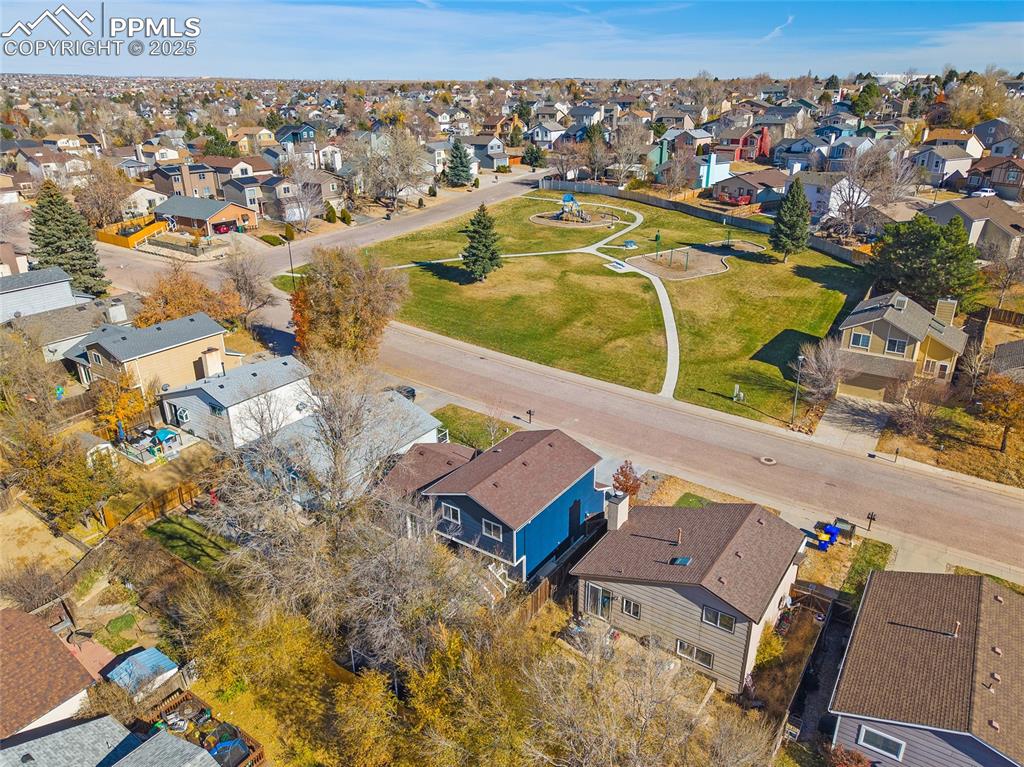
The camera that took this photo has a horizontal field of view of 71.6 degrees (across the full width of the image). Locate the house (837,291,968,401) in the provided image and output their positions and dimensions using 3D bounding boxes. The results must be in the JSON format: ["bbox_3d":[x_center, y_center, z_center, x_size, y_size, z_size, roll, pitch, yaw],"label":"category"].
[{"bbox_3d":[38.770,-3.010,69.960,10.200,7.800,12.000,14,27,31],"label":"house"}]

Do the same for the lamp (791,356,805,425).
[{"bbox_3d":[26.236,0.666,65.204,0.500,6.880,0.750,14,27,33],"label":"lamp"}]

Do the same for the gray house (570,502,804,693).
[{"bbox_3d":[10.068,10.885,41.399,10.947,6.230,8.722,15,28,32],"label":"gray house"}]

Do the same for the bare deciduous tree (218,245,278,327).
[{"bbox_3d":[-30.642,-11.137,82.517,6.346,9.200,6.346,-10,24,-19],"label":"bare deciduous tree"}]

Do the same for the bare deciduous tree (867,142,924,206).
[{"bbox_3d":[77.284,-41.917,143.000,10.300,12.400,9.600,11,26,25],"label":"bare deciduous tree"}]

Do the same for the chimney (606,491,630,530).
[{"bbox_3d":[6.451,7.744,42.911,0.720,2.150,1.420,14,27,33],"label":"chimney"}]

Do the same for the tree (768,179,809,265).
[{"bbox_3d":[41.430,-24.010,104.810,5.910,12.290,5.910,0,23,0],"label":"tree"}]

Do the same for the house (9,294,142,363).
[{"bbox_3d":[-47.176,-6.068,78.203,10.300,5.000,12.556,14,27,32],"label":"house"}]

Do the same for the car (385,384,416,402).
[{"bbox_3d":[-10.820,1.310,65.000,1.850,1.550,4.600,16,28,33],"label":"car"}]

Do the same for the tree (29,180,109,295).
[{"bbox_3d":[-61.920,-20.320,98.040,10.640,15.100,10.640,0,23,0],"label":"tree"}]

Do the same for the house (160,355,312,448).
[{"bbox_3d":[-24.569,0.933,63.669,10.947,5.696,9.078,15,28,33],"label":"house"}]

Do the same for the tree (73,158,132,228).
[{"bbox_3d":[-72.275,-33.520,125.856,8.930,11.255,8.930,-13,25,-26],"label":"tree"}]

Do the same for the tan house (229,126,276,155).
[{"bbox_3d":[-79.415,-74.346,218.000,10.500,7.800,10.000,15,28,32],"label":"tan house"}]

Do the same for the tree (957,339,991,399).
[{"bbox_3d":[46.222,-1.225,71.071,2.756,6.180,2.756,14,27,32],"label":"tree"}]

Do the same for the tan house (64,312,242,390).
[{"bbox_3d":[-37.635,-3.508,73.858,11.837,5.696,11.303,15,28,33],"label":"tan house"}]

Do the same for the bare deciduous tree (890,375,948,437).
[{"bbox_3d":[36.426,2.228,63.744,4.364,5.252,4.364,12,26,30],"label":"bare deciduous tree"}]

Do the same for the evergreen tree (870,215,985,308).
[{"bbox_3d":[52.318,-15.727,90.000,13.000,11.200,11.000,12,27,28],"label":"evergreen tree"}]

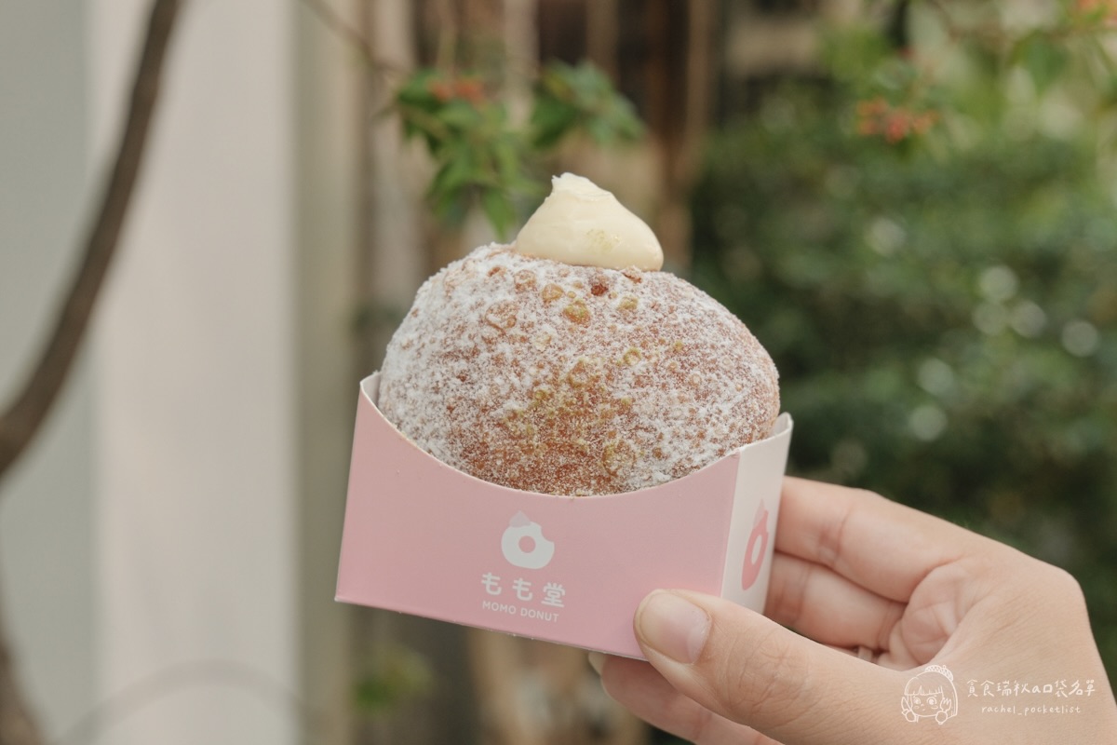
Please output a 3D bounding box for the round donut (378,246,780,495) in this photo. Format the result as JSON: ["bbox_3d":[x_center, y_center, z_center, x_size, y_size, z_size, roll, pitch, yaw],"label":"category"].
[{"bbox_3d":[0.004,0.009,0.462,0.086,0.075,0.055,10,11,18],"label":"round donut"}]

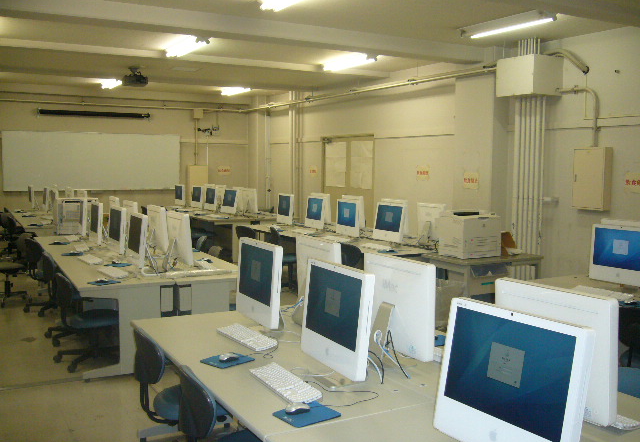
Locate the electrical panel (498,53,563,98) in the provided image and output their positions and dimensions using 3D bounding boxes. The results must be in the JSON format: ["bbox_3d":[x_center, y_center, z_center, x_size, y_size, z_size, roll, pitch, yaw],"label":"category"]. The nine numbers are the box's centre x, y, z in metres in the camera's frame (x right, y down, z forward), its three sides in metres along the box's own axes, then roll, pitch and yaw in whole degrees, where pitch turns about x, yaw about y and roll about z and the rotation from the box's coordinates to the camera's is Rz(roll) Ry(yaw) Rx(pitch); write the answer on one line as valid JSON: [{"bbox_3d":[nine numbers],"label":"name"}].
[{"bbox_3d":[2.479,-1.695,7.675,0.454,0.450,0.585,-2,6,-28],"label":"electrical panel"}]

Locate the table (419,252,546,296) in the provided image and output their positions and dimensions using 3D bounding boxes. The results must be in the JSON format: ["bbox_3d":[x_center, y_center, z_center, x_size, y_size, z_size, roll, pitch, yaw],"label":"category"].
[{"bbox_3d":[1.609,0.681,6.581,1.030,0.680,0.700,-2,6,-29],"label":"table"}]

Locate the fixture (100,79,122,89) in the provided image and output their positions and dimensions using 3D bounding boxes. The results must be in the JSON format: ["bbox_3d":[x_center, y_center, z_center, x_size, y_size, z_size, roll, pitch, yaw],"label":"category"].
[{"bbox_3d":[-3.725,-2.501,11.704,0.230,0.110,1.250,-2,6,-29],"label":"fixture"}]

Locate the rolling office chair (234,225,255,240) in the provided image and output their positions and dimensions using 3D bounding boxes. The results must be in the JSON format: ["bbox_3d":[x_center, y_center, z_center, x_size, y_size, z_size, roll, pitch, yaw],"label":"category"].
[{"bbox_3d":[-0.846,0.424,9.061,0.570,0.730,0.550,-4,7,-40],"label":"rolling office chair"}]

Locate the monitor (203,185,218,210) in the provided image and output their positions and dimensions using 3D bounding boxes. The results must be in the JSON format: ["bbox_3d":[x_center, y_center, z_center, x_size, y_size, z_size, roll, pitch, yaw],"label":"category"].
[{"bbox_3d":[-2.024,-0.416,12.108,0.180,0.480,0.490,-3,6,-30],"label":"monitor"}]

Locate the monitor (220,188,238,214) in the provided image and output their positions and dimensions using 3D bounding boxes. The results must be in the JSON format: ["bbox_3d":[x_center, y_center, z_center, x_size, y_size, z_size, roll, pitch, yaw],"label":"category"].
[{"bbox_3d":[-1.522,-0.314,11.259,0.185,0.472,0.493,-3,6,-33],"label":"monitor"}]

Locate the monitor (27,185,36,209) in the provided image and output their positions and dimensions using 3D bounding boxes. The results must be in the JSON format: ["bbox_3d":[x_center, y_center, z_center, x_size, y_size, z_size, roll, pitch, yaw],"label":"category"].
[{"bbox_3d":[-5.283,-0.411,12.006,0.185,0.472,0.493,-2,5,-29],"label":"monitor"}]

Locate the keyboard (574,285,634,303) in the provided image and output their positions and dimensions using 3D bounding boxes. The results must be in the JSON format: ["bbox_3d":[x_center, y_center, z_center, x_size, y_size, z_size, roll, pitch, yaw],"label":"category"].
[{"bbox_3d":[1.957,0.512,4.516,0.155,0.035,0.450,-3,6,-34],"label":"keyboard"}]

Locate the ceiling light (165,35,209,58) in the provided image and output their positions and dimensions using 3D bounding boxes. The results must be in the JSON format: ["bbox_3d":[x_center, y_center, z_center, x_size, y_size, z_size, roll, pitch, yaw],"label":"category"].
[{"bbox_3d":[-1.629,-2.138,7.945,0.220,0.100,1.250,-2,6,-28],"label":"ceiling light"}]

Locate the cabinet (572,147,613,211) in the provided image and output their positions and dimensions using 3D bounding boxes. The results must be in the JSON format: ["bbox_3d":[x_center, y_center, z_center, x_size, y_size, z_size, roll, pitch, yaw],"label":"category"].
[{"bbox_3d":[3.005,-0.463,7.143,0.125,0.670,0.405,-2,6,-28],"label":"cabinet"}]

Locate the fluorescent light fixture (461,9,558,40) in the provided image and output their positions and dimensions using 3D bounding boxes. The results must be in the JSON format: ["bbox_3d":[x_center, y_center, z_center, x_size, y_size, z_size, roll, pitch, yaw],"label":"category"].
[{"bbox_3d":[1.890,-2.028,6.673,0.290,0.110,1.220,-3,6,-29],"label":"fluorescent light fixture"}]

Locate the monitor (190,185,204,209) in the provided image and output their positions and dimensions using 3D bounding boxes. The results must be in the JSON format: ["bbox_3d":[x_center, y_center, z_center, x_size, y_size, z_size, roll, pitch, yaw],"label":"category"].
[{"bbox_3d":[-2.350,-0.442,12.690,0.185,0.472,0.493,-2,6,-30],"label":"monitor"}]

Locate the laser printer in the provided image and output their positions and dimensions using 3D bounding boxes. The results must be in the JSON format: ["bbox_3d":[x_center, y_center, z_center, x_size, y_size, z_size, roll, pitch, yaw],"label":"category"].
[{"bbox_3d":[1.497,0.137,6.481,0.480,0.420,0.400,-2,6,-29],"label":"laser printer"}]

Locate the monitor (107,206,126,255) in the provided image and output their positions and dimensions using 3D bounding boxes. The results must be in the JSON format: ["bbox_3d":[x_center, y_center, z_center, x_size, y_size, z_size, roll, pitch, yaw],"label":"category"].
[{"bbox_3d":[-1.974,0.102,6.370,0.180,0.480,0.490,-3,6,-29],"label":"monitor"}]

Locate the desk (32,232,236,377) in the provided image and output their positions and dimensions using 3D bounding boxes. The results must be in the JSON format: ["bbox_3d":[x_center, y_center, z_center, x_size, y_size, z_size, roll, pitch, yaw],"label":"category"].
[{"bbox_3d":[-1.950,0.656,6.556,1.400,0.680,3.600,-2,6,-28],"label":"desk"}]

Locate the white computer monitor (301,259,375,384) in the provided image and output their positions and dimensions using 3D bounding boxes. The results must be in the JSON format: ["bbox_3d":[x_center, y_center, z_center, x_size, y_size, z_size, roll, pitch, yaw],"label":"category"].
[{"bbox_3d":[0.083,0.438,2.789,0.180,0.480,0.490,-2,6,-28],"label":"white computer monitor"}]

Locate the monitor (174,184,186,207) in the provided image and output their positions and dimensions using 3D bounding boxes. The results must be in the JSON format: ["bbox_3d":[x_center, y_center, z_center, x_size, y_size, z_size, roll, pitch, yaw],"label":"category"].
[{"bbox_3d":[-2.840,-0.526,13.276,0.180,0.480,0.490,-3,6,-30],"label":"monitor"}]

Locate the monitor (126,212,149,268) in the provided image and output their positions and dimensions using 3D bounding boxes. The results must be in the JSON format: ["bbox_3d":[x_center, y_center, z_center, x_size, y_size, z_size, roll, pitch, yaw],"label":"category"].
[{"bbox_3d":[-1.450,0.186,5.339,0.185,0.472,0.493,-2,5,-27],"label":"monitor"}]

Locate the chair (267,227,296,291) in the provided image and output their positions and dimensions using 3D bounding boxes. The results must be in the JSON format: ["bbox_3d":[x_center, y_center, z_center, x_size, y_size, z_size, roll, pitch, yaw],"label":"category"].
[{"bbox_3d":[-0.403,0.486,8.326,0.570,0.740,0.550,0,5,-4],"label":"chair"}]

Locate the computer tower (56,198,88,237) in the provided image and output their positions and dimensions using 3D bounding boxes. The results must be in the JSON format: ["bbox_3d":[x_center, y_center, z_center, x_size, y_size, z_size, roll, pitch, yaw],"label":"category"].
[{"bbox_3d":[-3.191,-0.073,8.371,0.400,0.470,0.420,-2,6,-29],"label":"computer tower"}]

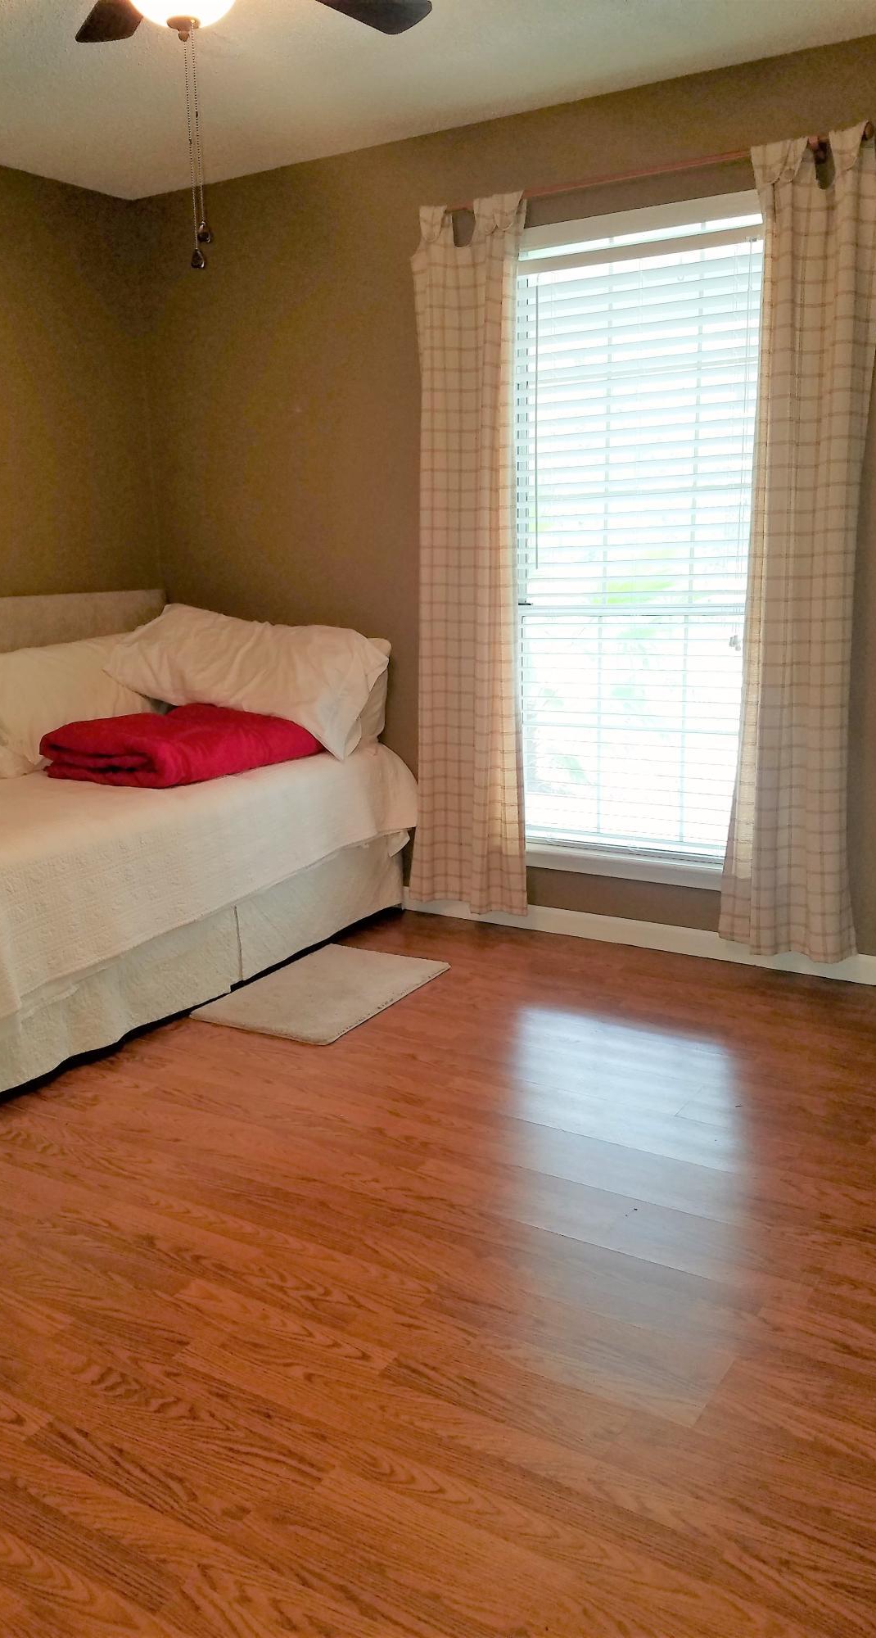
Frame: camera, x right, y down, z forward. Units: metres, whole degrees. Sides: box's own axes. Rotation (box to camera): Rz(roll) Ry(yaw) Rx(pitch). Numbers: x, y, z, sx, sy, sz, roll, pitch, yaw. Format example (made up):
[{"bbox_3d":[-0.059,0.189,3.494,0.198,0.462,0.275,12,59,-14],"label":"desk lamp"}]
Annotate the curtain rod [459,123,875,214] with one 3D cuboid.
[{"bbox_3d":[0.529,-1.736,3.339,1.280,0.050,0.070,7,15,31],"label":"curtain rod"}]

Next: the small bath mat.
[{"bbox_3d":[-0.307,0.483,3.504,0.450,0.014,0.665,6,14,28],"label":"small bath mat"}]

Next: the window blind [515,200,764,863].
[{"bbox_3d":[0.598,-0.762,3.618,0.830,1.780,0.060,7,15,31],"label":"window blind"}]

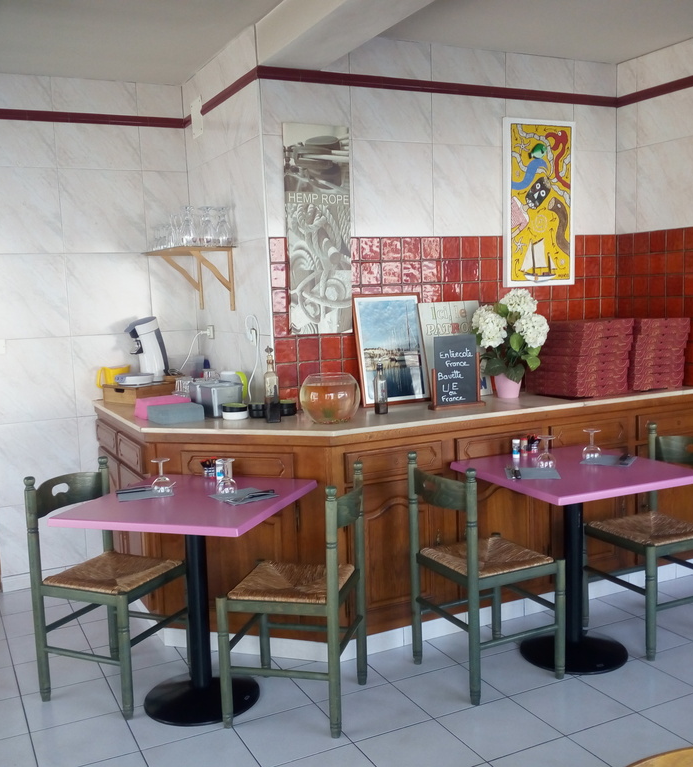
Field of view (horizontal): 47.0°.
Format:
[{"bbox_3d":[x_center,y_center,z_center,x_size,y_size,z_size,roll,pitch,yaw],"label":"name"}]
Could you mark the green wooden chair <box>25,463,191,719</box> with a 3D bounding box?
[{"bbox_3d":[-0.867,0.724,2.963,0.436,0.838,0.412,0,6,25],"label":"green wooden chair"}]

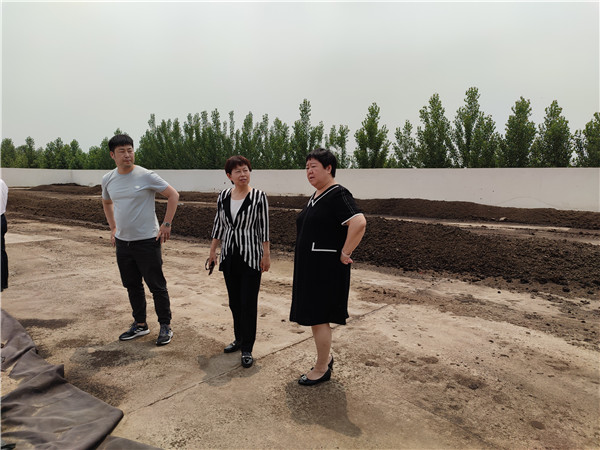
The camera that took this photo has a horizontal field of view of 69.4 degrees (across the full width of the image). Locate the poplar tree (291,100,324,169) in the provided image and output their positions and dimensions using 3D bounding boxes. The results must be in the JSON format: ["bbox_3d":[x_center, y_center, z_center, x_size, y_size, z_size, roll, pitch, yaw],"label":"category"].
[{"bbox_3d":[0.463,-4.775,26.614,2.119,5.824,2.119,0,7,0],"label":"poplar tree"}]

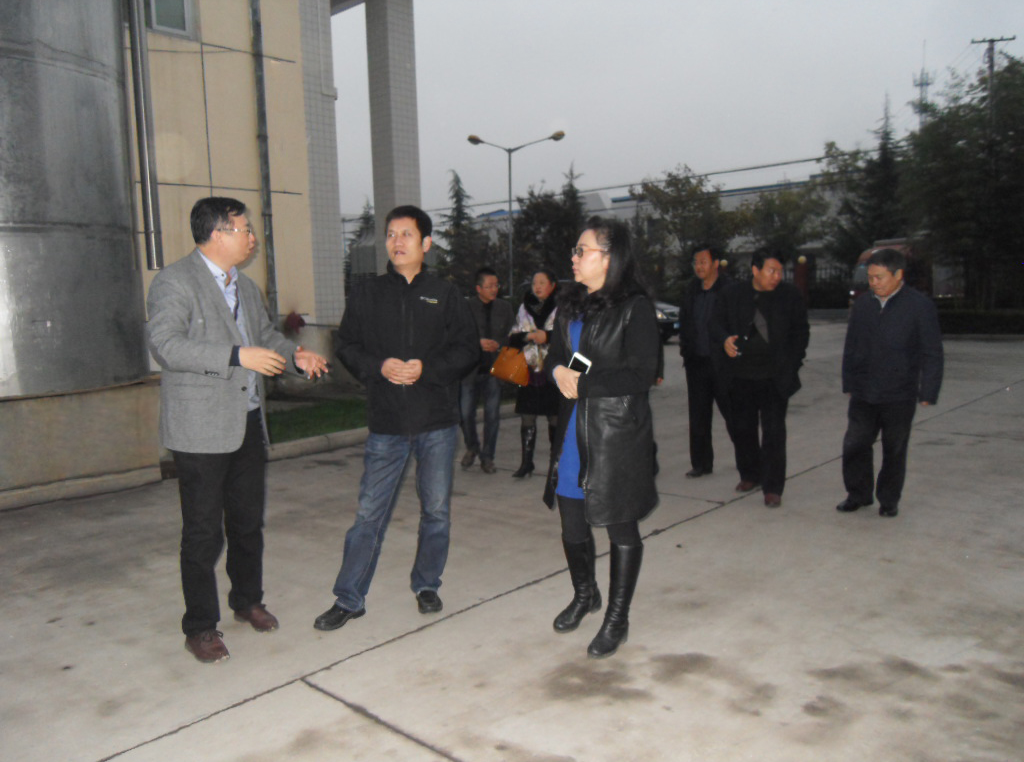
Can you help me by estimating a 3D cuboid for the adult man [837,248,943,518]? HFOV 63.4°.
[{"bbox_3d":[2.375,-0.019,5.244,0.620,1.650,0.430,2,7,33],"label":"adult man"}]

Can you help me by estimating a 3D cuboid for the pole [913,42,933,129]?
[{"bbox_3d":[59.003,-30.070,118.190,3.000,34.874,3.000,-2,6,0],"label":"pole"}]

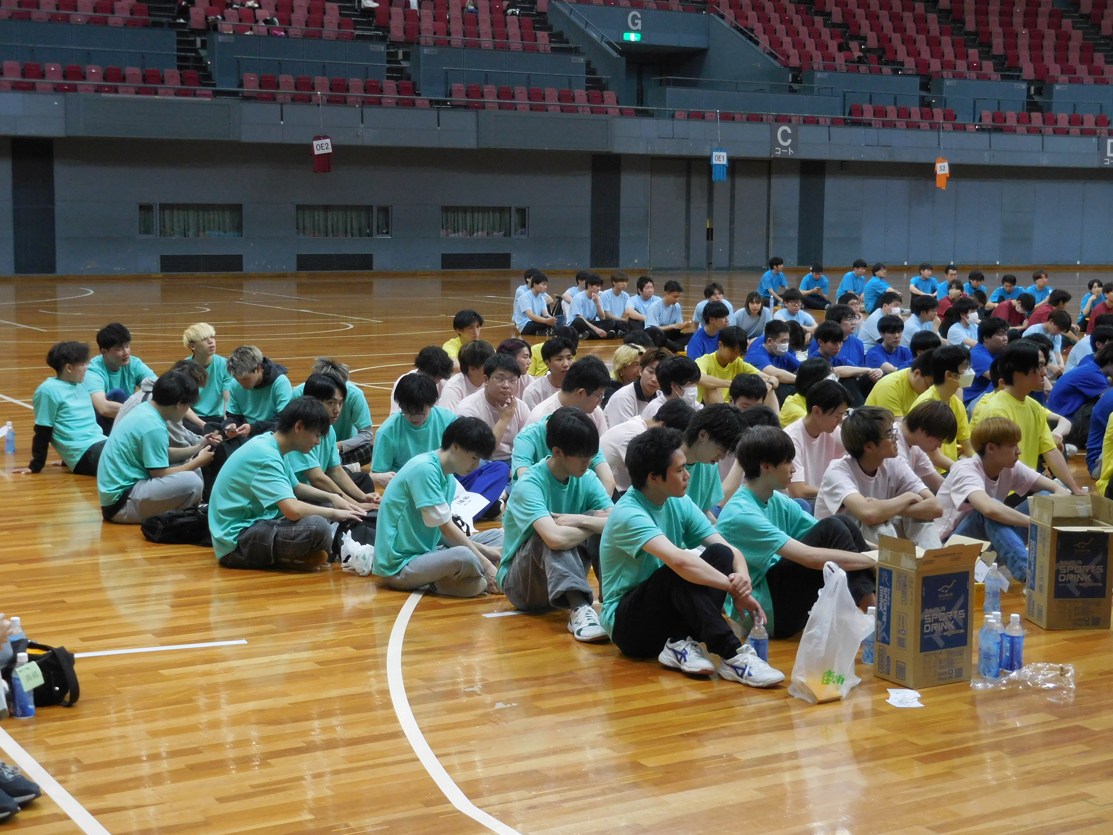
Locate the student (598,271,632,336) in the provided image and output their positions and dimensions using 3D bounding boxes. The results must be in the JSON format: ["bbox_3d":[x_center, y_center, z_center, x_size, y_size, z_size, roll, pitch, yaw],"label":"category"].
[{"bbox_3d":[0.807,-1.500,22.000,0.530,0.840,0.750,-6,10,-42],"label":"student"}]

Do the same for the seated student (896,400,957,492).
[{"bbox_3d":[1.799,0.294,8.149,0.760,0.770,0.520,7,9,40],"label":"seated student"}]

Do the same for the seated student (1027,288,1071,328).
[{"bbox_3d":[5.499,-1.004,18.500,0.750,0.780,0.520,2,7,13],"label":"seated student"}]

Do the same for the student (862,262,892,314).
[{"bbox_3d":[5.315,-2.076,27.000,0.780,0.830,0.520,3,8,18],"label":"student"}]

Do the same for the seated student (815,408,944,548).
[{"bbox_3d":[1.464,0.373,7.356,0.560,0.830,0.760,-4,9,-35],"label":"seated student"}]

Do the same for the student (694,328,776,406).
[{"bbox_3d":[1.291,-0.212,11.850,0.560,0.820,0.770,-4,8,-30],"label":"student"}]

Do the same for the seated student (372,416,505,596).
[{"bbox_3d":[-0.509,0.349,7.503,0.620,0.780,0.620,3,8,22],"label":"seated student"}]

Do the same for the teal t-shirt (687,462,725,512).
[{"bbox_3d":[0.552,0.403,7.400,0.460,0.530,0.380,-7,10,-45],"label":"teal t-shirt"}]

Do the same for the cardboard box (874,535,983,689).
[{"bbox_3d":[1.286,0.655,5.747,0.284,0.500,0.226,-4,8,-30],"label":"cardboard box"}]

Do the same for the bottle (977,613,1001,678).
[{"bbox_3d":[1.545,0.821,5.954,0.068,0.204,0.068,1,7,0],"label":"bottle"}]

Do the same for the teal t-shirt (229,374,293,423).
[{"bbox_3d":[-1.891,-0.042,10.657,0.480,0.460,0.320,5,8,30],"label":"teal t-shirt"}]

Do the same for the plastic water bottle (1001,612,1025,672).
[{"bbox_3d":[1.652,0.812,6.035,0.068,0.204,0.068,1,7,0],"label":"plastic water bottle"}]

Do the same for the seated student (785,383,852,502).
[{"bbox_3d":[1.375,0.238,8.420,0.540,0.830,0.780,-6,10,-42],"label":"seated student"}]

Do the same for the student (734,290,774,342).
[{"bbox_3d":[2.120,-0.955,18.000,0.520,0.780,0.720,0,7,-2],"label":"student"}]

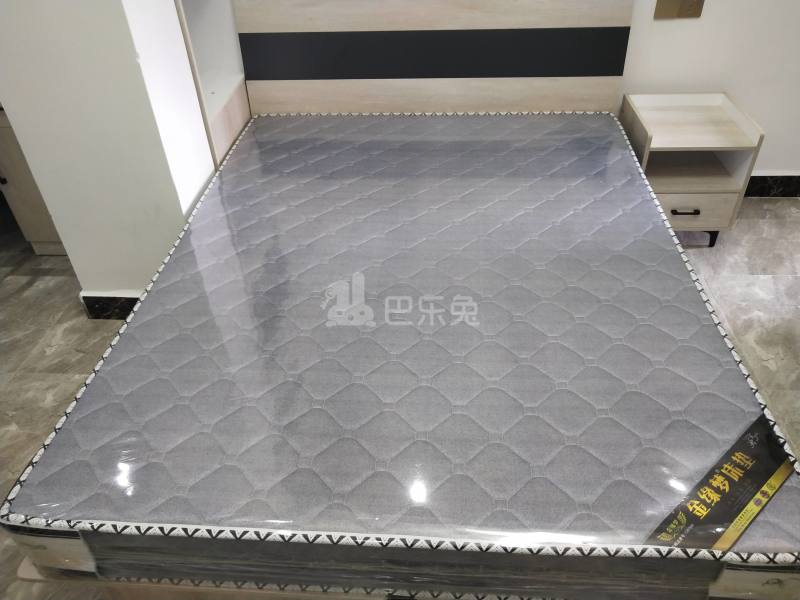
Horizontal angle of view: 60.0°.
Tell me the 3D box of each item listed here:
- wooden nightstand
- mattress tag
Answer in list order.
[{"bbox_3d":[1.100,-0.513,2.754,0.400,0.470,0.415,1,36,4],"label":"wooden nightstand"},{"bbox_3d":[0.624,0.352,1.287,0.450,0.010,0.107,-29,43,-32],"label":"mattress tag"}]

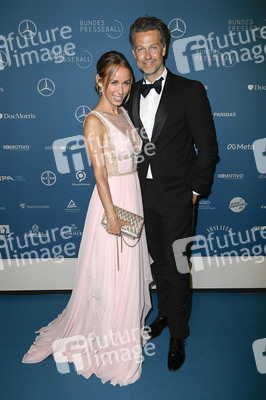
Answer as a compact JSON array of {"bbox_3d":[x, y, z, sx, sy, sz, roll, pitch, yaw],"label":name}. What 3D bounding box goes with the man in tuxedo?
[{"bbox_3d":[0.195,-0.015,1.969,0.580,1.840,0.450,7,16,26],"label":"man in tuxedo"}]

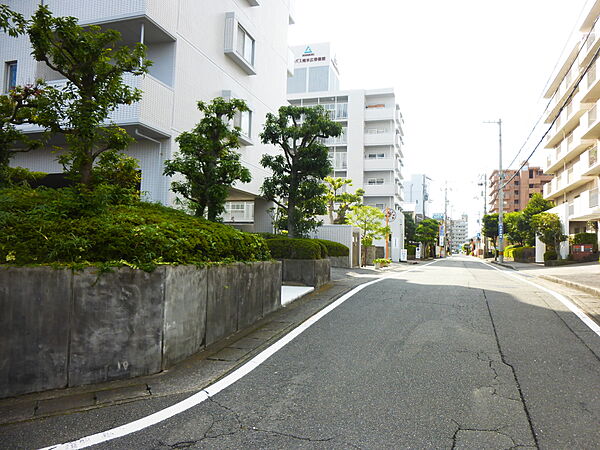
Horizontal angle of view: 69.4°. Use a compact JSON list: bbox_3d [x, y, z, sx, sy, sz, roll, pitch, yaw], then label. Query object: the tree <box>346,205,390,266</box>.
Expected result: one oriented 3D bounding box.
[{"bbox_3d":[4.790,0.790,30.500,3.100,4.330,3.100,0,-3,18],"label":"tree"}]

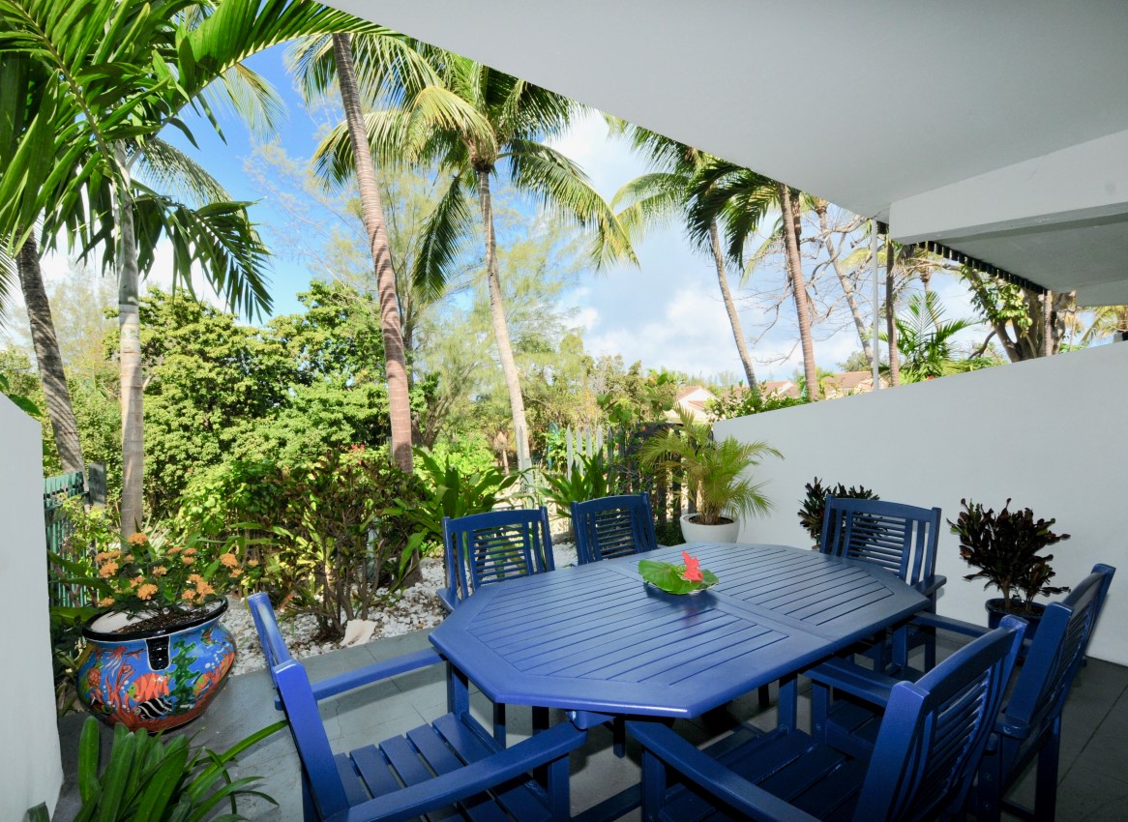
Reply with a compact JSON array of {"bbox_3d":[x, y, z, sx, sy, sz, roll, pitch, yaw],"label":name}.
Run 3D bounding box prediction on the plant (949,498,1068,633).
[{"bbox_3d":[2.593,0.966,2.965,0.520,0.900,0.520,0,1,-40],"label":"plant"}]

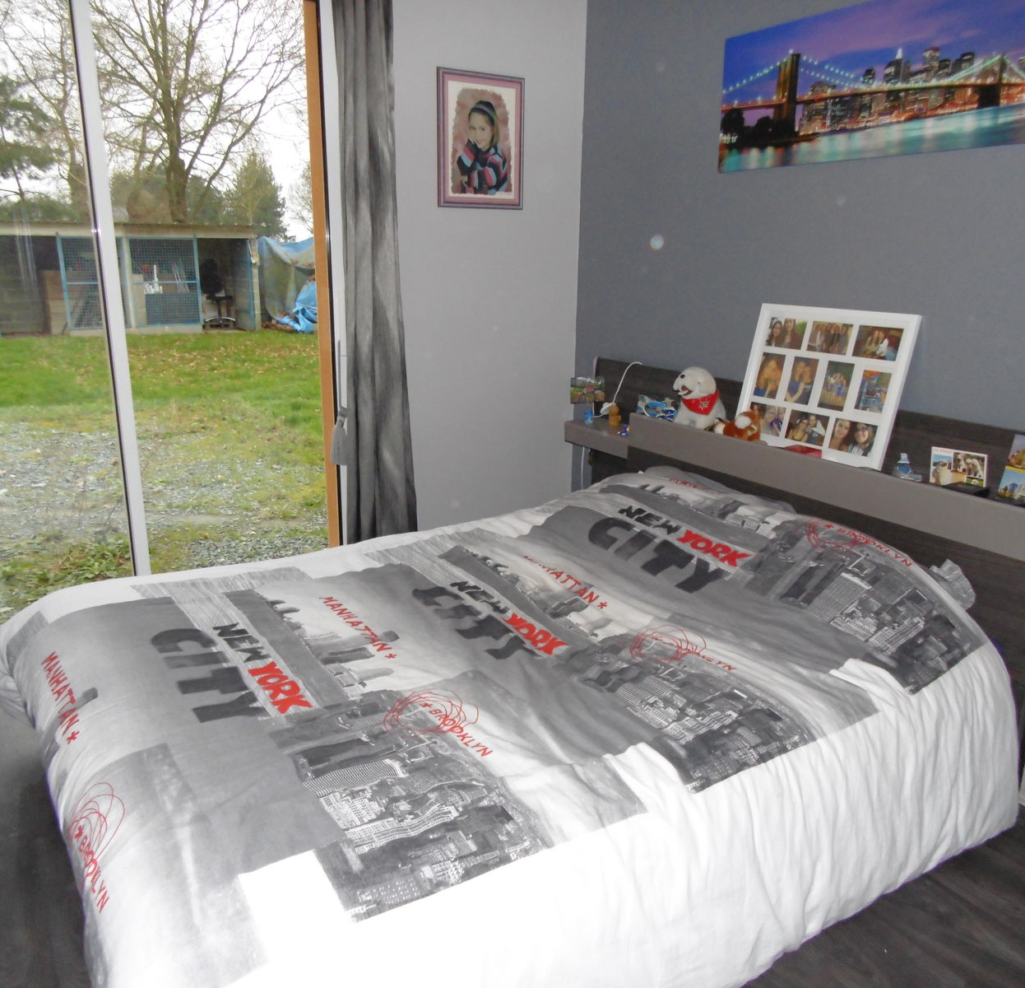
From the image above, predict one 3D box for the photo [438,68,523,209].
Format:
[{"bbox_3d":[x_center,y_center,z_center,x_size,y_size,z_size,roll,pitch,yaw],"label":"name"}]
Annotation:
[{"bbox_3d":[-0.122,-1.354,3.228,0.387,0.483,0.022,-9,19,-31],"label":"photo"}]

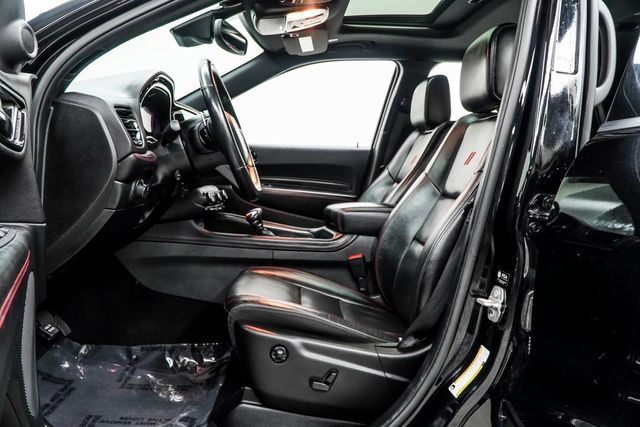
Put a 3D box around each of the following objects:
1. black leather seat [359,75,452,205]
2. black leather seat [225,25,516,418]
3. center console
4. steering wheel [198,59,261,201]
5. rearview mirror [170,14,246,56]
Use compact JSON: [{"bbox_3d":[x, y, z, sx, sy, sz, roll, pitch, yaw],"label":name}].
[{"bbox_3d":[0.144,-0.102,2.092,0.800,0.950,0.540,1,5,-1],"label":"black leather seat"},{"bbox_3d":[0.155,-0.011,1.327,0.800,0.950,0.560,1,5,-1],"label":"black leather seat"},{"bbox_3d":[-0.134,0.131,1.718,1.020,0.380,0.290,1,5,-1],"label":"center console"},{"bbox_3d":[-0.250,-0.209,1.302,0.100,0.385,0.385,-19,5,1],"label":"steering wheel"},{"bbox_3d":[-0.366,-0.569,1.639,0.210,0.105,0.250,2,5,8],"label":"rearview mirror"}]

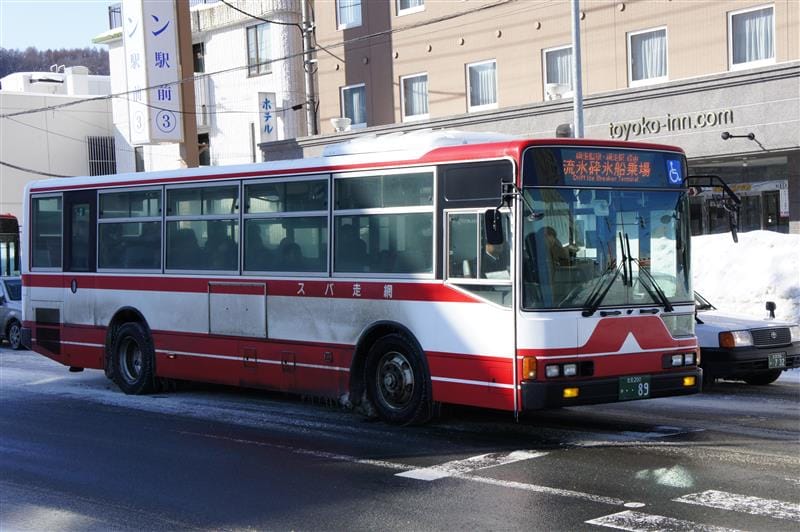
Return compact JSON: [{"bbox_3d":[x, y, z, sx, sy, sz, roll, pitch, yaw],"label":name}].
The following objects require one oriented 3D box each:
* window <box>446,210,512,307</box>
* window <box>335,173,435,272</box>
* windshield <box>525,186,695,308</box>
[{"bbox_3d":[0.677,-0.074,11.355,0.050,0.840,0.800,0,1,-42],"label":"window"},{"bbox_3d":[-0.158,-0.383,12.271,0.050,0.980,1.420,0,1,-42],"label":"window"},{"bbox_3d":[1.921,-0.162,11.650,2.140,1.030,0.220,0,-2,-42],"label":"windshield"}]

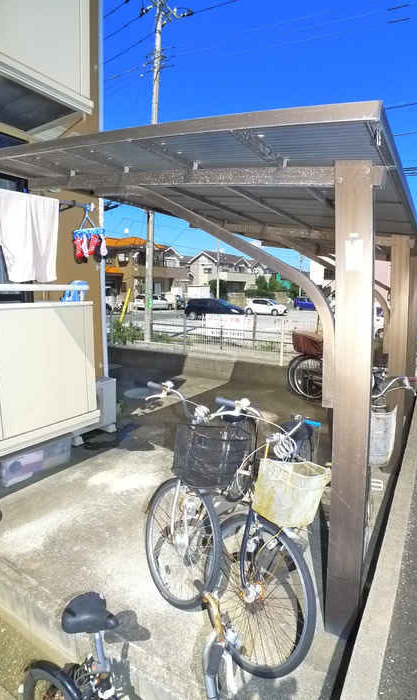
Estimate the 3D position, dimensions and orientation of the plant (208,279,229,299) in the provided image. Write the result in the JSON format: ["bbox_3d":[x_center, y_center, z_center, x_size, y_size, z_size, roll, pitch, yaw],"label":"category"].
[{"bbox_3d":[1.193,-6.528,58.638,2.300,3.600,2.450,3,7,28],"label":"plant"}]

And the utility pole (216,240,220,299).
[{"bbox_3d":[1.133,-9.037,55.846,0.270,9.200,0.270,3,7,28],"label":"utility pole"}]

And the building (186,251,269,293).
[{"bbox_3d":[3.853,-11.691,78.183,6.500,8.000,16.000,4,8,31],"label":"building"}]

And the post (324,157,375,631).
[{"bbox_3d":[0.623,0.269,2.157,0.147,2.115,0.105,3,7,26],"label":"post"}]

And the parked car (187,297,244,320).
[{"bbox_3d":[0.416,-2.903,34.389,4.050,1.520,1.700,3,7,26],"label":"parked car"}]

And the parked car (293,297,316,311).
[{"bbox_3d":[12.249,-5.700,59.744,3.400,1.660,1.480,1,7,15],"label":"parked car"}]

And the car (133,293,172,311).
[{"bbox_3d":[-5.205,-4.607,46.776,1.680,1.490,4.050,6,9,43],"label":"car"}]

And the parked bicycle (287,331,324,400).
[{"bbox_3d":[1.916,0.255,6.919,0.570,1.060,1.750,-6,9,-42],"label":"parked bicycle"}]

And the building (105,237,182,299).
[{"bbox_3d":[-8.635,-8.691,54.363,8.500,8.100,8.500,4,8,32],"label":"building"}]

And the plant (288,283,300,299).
[{"bbox_3d":[14.853,-9.419,83.476,2.200,3.800,2.200,3,7,28],"label":"plant"}]

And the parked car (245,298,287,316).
[{"bbox_3d":[5.360,-3.927,44.845,4.000,1.510,1.700,2,7,20],"label":"parked car"}]

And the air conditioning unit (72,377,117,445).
[{"bbox_3d":[-1.424,0.701,5.589,0.310,0.650,0.790,3,7,28],"label":"air conditioning unit"}]

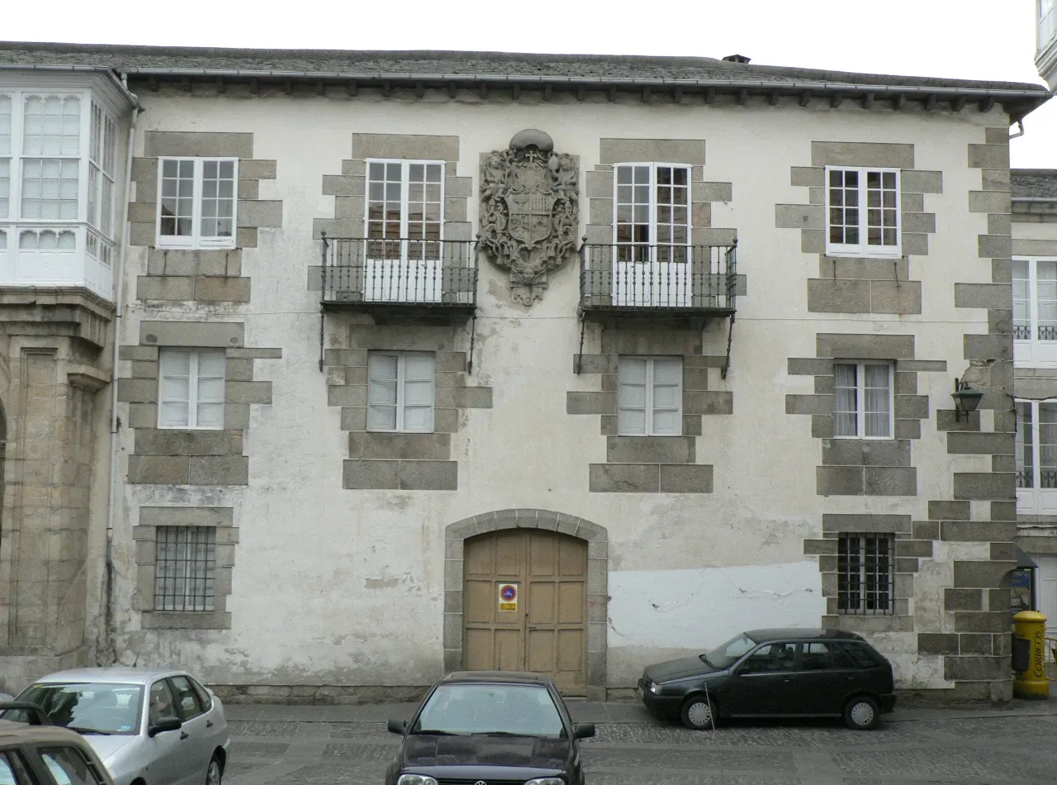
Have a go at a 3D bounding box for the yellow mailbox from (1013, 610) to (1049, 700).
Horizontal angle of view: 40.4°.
[{"bbox_3d":[9.210,4.803,26.306,0.661,1.568,0.661,1,-5,-2],"label":"yellow mailbox"}]

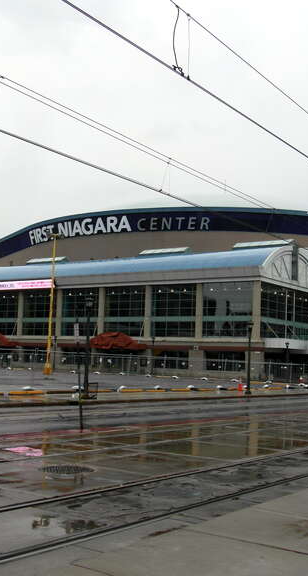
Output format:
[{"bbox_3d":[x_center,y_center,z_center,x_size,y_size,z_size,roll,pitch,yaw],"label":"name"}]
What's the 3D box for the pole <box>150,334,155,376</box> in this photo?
[{"bbox_3d":[-0.077,8.135,84.500,0.400,4.500,0.400,-3,-8,35],"label":"pole"}]

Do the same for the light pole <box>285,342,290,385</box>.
[{"bbox_3d":[14.841,8.351,78.898,0.400,4.500,0.400,-3,-8,35],"label":"light pole"}]

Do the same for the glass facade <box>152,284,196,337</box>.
[{"bbox_3d":[2.984,3.318,103.339,7.840,7.650,0.400,-2,-8,37],"label":"glass facade"}]

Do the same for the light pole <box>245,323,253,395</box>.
[{"bbox_3d":[6.095,4.525,45.310,0.400,4.500,0.400,-3,-8,35],"label":"light pole"}]

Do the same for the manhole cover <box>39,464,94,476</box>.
[{"bbox_3d":[-1.291,2.710,10.464,0.850,0.040,0.850,2,-6,0],"label":"manhole cover"}]

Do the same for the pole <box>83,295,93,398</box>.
[{"bbox_3d":[-2.933,2.681,31.669,0.400,4.500,0.400,2,-6,0],"label":"pole"}]

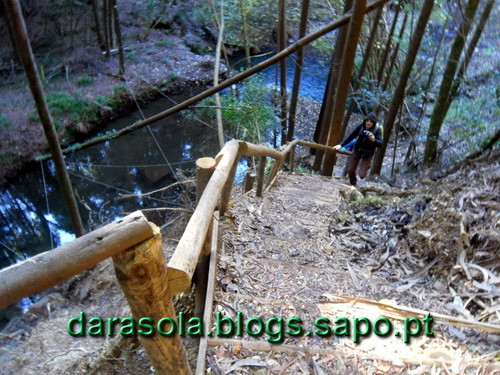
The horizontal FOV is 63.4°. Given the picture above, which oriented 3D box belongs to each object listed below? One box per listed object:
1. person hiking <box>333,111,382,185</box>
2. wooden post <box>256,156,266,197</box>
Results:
[{"bbox_3d":[1.860,-0.655,7.000,0.800,1.530,0.580,14,39,16],"label":"person hiking"},{"bbox_3d":[0.145,-0.130,5.000,0.075,0.620,0.075,3,37,-2],"label":"wooden post"}]

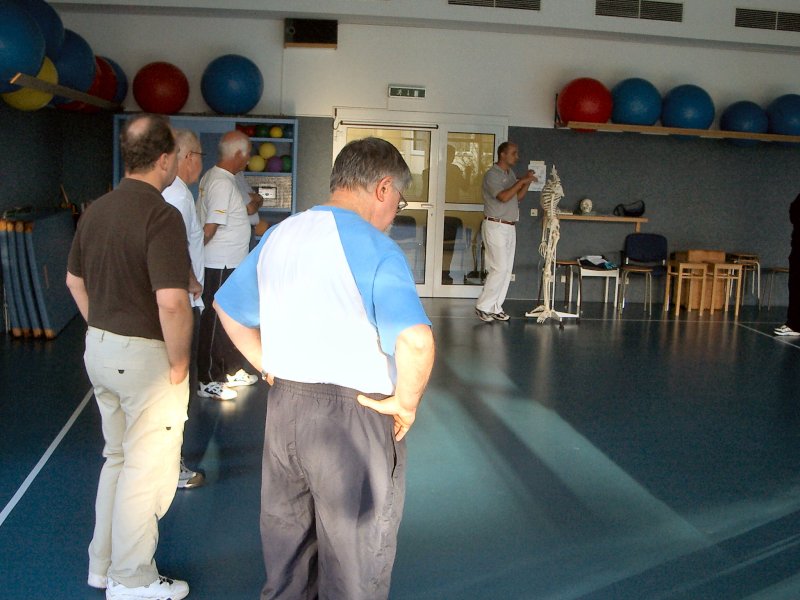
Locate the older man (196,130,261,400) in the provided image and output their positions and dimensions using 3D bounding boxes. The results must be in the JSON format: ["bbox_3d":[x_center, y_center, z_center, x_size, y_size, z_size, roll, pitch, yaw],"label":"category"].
[{"bbox_3d":[-1.117,-0.236,6.147,0.420,1.710,0.520,-1,9,-21],"label":"older man"}]

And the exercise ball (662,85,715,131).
[{"bbox_3d":[3.269,-2.127,10.775,0.600,0.600,0.600,2,8,0],"label":"exercise ball"}]

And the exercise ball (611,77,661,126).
[{"bbox_3d":[2.632,-2.175,10.590,0.570,0.570,0.570,2,10,0],"label":"exercise ball"}]

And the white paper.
[{"bbox_3d":[1.583,-1.418,10.886,0.210,0.353,0.010,1,10,-8],"label":"white paper"}]

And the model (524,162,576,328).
[{"bbox_3d":[1.572,-0.569,9.700,0.500,1.597,0.500,-3,11,-28],"label":"model"}]

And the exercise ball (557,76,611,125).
[{"bbox_3d":[2.068,-2.173,10.587,0.599,0.599,0.599,2,8,0],"label":"exercise ball"}]

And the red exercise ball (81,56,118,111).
[{"bbox_3d":[-3.137,-2.165,9.497,0.585,0.585,0.585,1,9,-9],"label":"red exercise ball"}]

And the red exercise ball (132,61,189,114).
[{"bbox_3d":[-2.494,-2.200,9.912,0.567,0.567,0.567,1,9,-9],"label":"red exercise ball"}]

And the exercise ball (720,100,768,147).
[{"bbox_3d":[3.969,-2.024,10.933,0.528,0.528,0.528,2,8,0],"label":"exercise ball"}]

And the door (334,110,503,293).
[{"bbox_3d":[0.213,-1.061,10.742,1.958,2.102,0.100,1,10,-8],"label":"door"}]

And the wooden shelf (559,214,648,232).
[{"bbox_3d":[2.230,-0.876,10.926,1.194,0.190,0.300,1,10,-8],"label":"wooden shelf"}]

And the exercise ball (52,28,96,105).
[{"bbox_3d":[-2.854,-1.944,7.855,0.630,0.630,0.630,1,9,-9],"label":"exercise ball"}]

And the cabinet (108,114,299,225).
[{"bbox_3d":[-2.078,-0.997,10.241,1.906,1.941,0.450,1,10,-8],"label":"cabinet"}]

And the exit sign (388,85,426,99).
[{"bbox_3d":[0.081,-2.306,10.501,0.414,0.138,0.070,1,10,-8],"label":"exit sign"}]

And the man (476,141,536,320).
[{"bbox_3d":[1.068,-0.681,9.518,0.580,1.790,0.520,7,10,29],"label":"man"}]

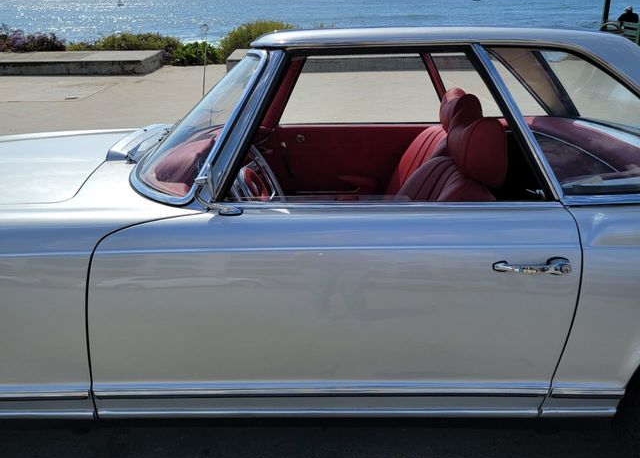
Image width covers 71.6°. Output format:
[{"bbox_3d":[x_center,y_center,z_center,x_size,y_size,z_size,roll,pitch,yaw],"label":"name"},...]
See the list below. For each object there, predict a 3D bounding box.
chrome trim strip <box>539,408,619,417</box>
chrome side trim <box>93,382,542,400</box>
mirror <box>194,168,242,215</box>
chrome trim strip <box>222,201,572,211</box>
[{"bbox_3d":[0.685,0.486,1.175,0.203,0.026,0.015,-1,26,0],"label":"chrome trim strip"},{"bbox_3d":[0.006,0.419,1.150,1.175,0.036,0.022,-1,26,0],"label":"chrome side trim"},{"bbox_3d":[-0.220,-0.080,0.950,0.090,0.095,0.105,-6,26,-11],"label":"mirror"},{"bbox_3d":[0.160,-0.050,0.980,0.765,0.019,0.017,-1,26,0],"label":"chrome trim strip"}]

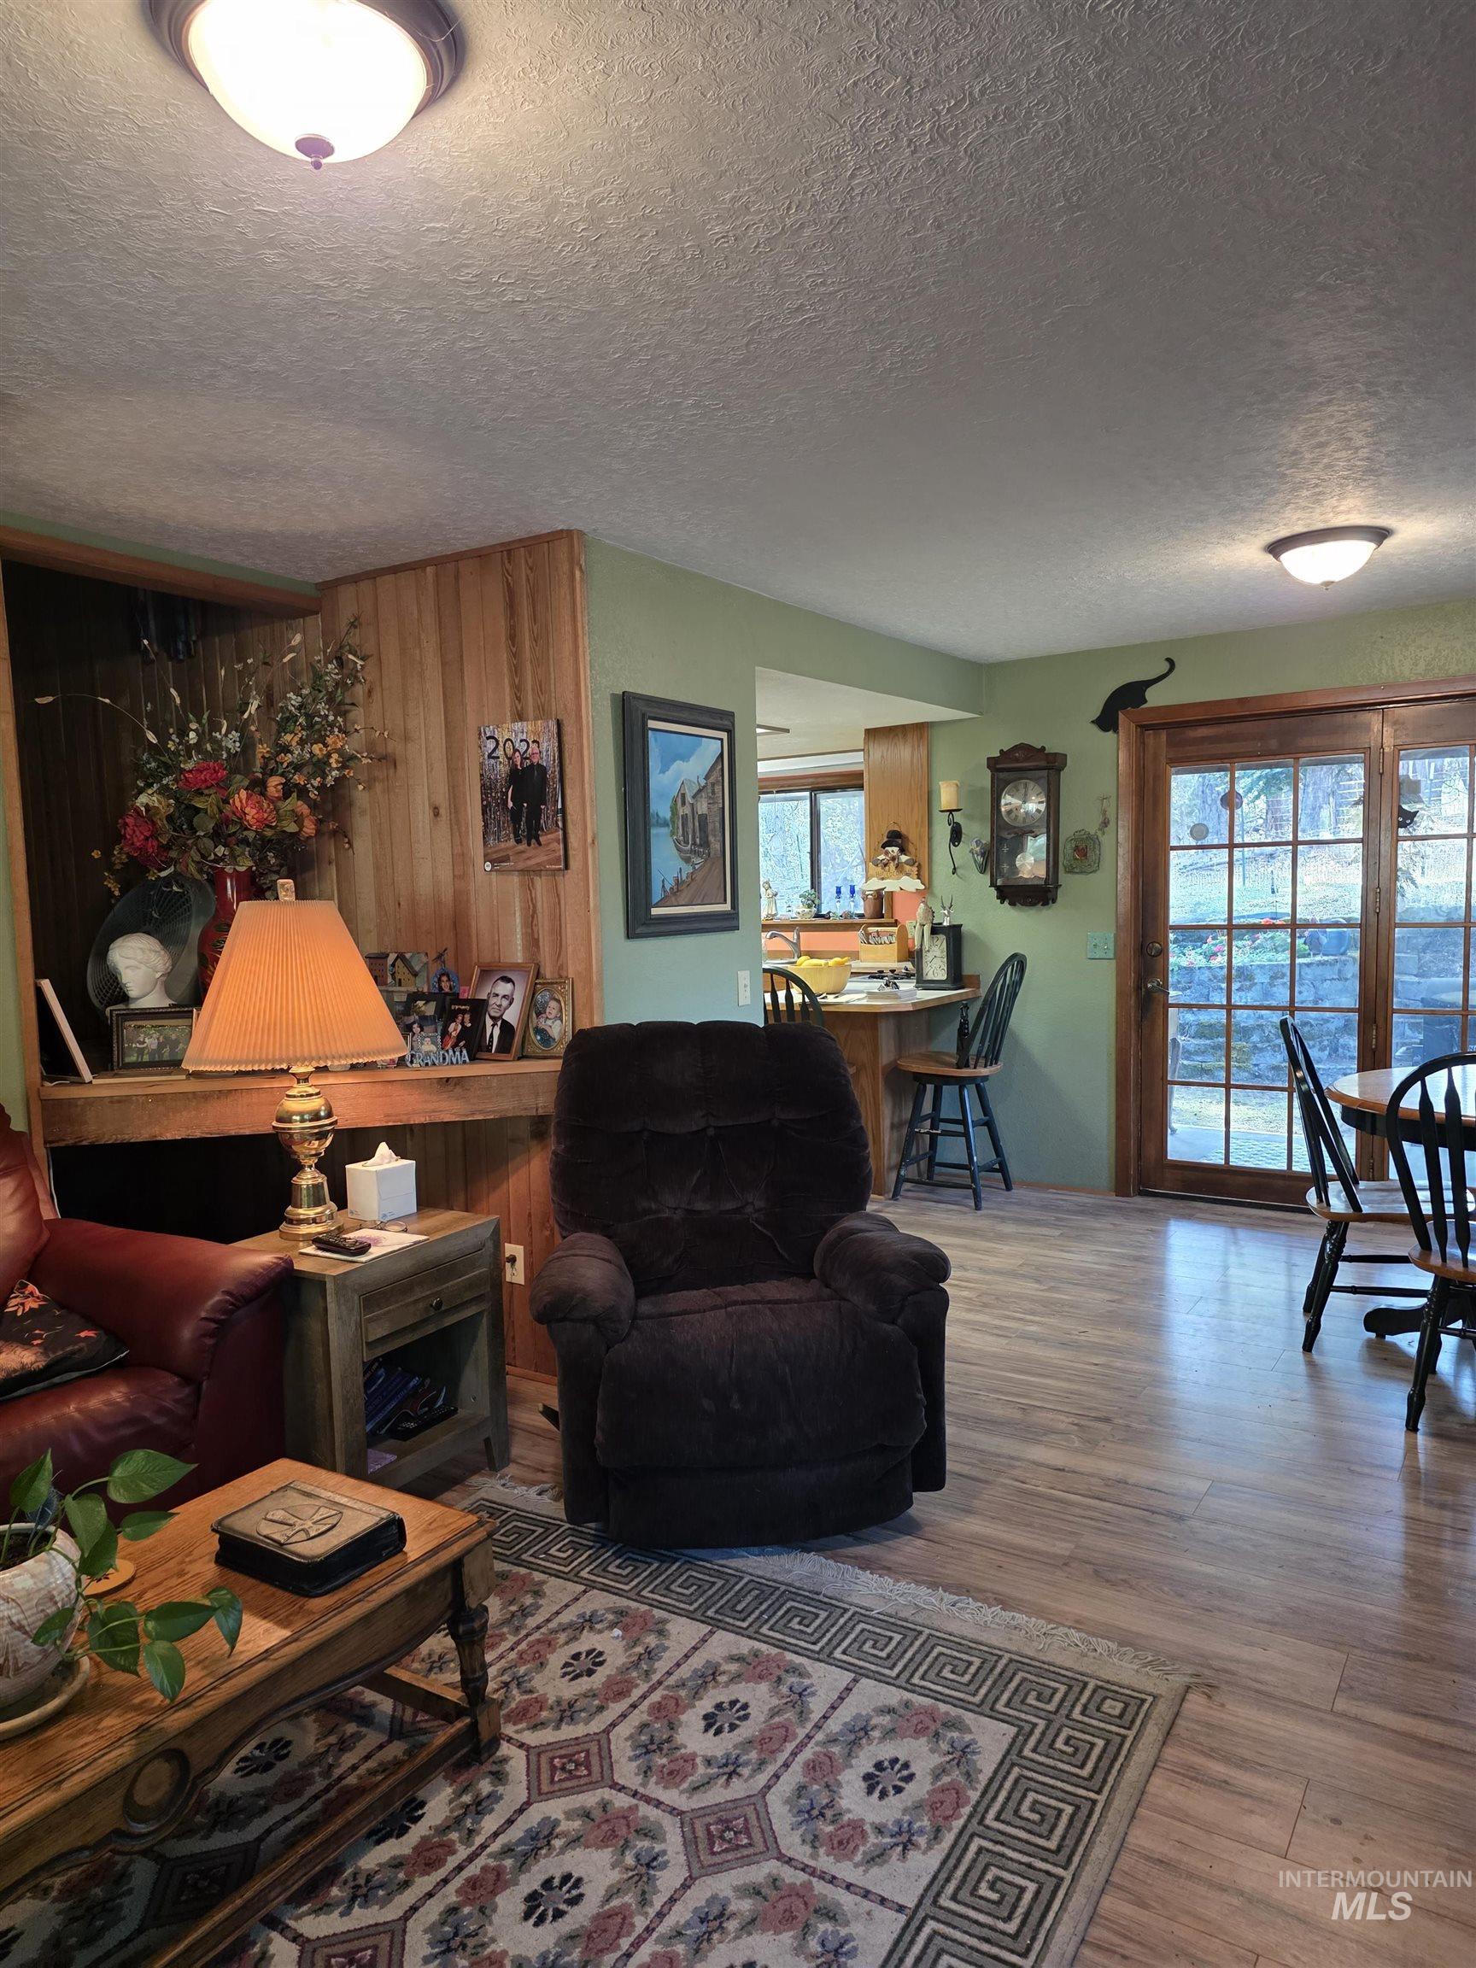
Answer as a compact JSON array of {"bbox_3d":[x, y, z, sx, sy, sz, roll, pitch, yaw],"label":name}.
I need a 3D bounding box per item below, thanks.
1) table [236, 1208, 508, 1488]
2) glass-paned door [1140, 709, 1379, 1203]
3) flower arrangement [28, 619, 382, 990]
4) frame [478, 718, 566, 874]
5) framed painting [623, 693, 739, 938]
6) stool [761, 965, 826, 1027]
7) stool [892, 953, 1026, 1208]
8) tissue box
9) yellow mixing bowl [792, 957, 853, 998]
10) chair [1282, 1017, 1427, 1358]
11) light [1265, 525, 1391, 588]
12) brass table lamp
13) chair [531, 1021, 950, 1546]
[{"bbox_3d":[-0.896,0.907,3.107,0.434,0.636,0.544,1,5,28],"label":"table"},{"bbox_3d":[2.160,-0.081,5.471,0.931,2.017,0.045,1,5,33],"label":"glass-paned door"},{"bbox_3d":[-1.584,-0.452,3.900,0.900,1.240,0.560,-3,5,-12],"label":"flower arrangement"},{"bbox_3d":[-0.597,-0.521,3.656,0.299,0.410,0.022,1,5,33],"label":"frame"},{"bbox_3d":[-0.177,-0.498,3.964,0.045,0.695,0.574,1,5,33],"label":"framed painting"},{"bbox_3d":[0.271,0.441,5.754,0.462,1.095,0.573,1,5,27],"label":"stool"},{"bbox_3d":[1.001,0.413,5.856,0.573,1.095,0.462,3,6,42],"label":"stool"},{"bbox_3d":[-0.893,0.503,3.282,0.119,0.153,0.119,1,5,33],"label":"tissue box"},{"bbox_3d":[0.402,-0.025,6.226,0.301,0.136,0.301,-2,5,0],"label":"yellow mixing bowl"},{"bbox_3d":[1.934,0.592,3.933,0.540,0.975,0.460,0,5,19],"label":"chair"},{"bbox_3d":[1.765,-1.256,3.913,0.347,0.136,0.347,1,5,33],"label":"light"},{"bbox_3d":[-1.028,0.194,3.083,0.502,0.804,0.502,1,5,33],"label":"brass table lamp"},{"bbox_3d":[-0.014,0.668,3.225,0.955,1.065,0.955,-2,5,-8],"label":"chair"}]

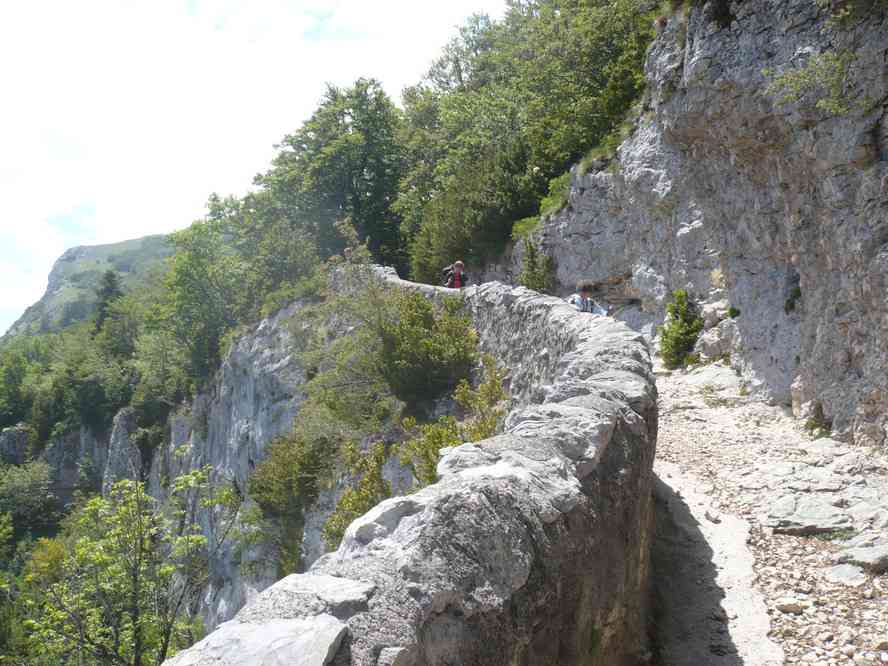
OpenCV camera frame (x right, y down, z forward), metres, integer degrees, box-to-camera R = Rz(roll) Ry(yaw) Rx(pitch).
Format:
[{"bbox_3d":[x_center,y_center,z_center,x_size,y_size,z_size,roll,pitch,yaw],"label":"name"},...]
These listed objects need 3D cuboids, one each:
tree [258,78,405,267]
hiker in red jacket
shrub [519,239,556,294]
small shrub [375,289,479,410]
[{"bbox_3d":[-4.511,-6.034,36.000,6.000,8.400,5.600,0,-2,0],"label":"tree"},{"bbox_3d":[0.274,-0.776,20.500,0.550,1.720,0.500,1,-3,-27],"label":"hiker in red jacket"},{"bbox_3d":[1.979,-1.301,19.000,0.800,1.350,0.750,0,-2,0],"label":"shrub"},{"bbox_3d":[-0.257,0.257,14.000,1.600,1.750,1.500,0,-2,0],"label":"small shrub"}]

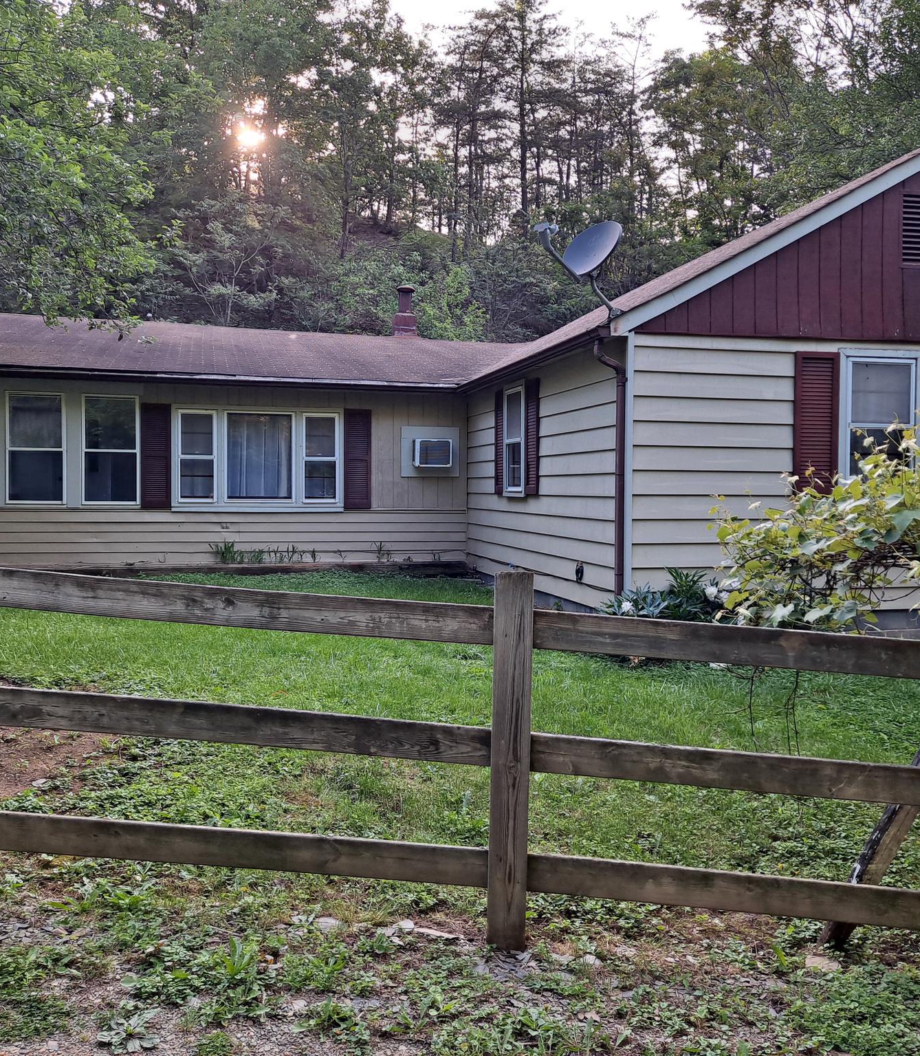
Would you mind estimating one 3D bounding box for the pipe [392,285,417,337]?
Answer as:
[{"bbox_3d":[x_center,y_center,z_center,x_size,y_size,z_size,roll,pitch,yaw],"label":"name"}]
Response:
[{"bbox_3d":[-1.015,-4.010,18.837,0.420,0.955,0.420,0,2,-13],"label":"pipe"}]

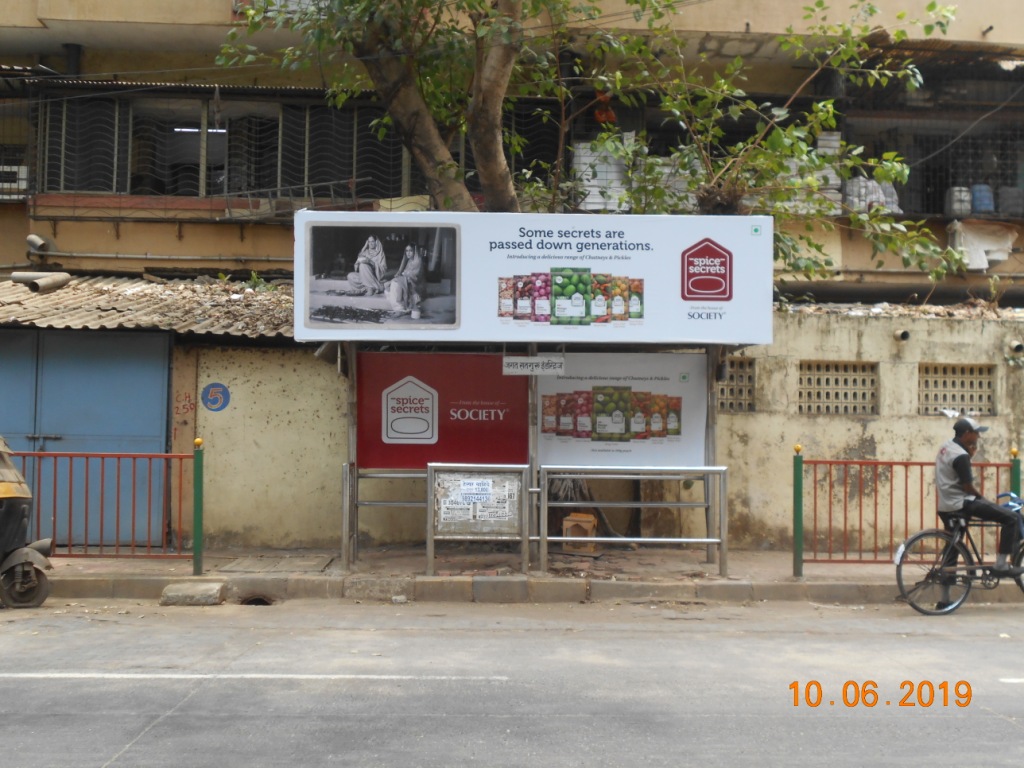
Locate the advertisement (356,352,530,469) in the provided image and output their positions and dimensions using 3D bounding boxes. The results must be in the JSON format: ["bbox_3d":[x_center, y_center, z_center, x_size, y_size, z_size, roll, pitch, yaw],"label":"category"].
[{"bbox_3d":[-0.726,0.281,12.220,1.832,1.229,0.070,1,-2,0],"label":"advertisement"}]

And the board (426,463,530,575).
[{"bbox_3d":[-0.331,1.334,11.400,1.018,1.107,0.070,1,-2,0],"label":"board"}]

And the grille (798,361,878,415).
[{"bbox_3d":[3.770,0.040,13.320,0.922,0.623,0.120,1,-2,-2],"label":"grille"}]

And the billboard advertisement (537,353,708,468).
[{"bbox_3d":[1.170,0.281,12.220,1.822,1.229,0.070,1,-2,0],"label":"billboard advertisement"}]

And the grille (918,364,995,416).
[{"bbox_3d":[5.170,0.076,13.420,0.899,0.611,0.120,1,-2,-2],"label":"grille"}]

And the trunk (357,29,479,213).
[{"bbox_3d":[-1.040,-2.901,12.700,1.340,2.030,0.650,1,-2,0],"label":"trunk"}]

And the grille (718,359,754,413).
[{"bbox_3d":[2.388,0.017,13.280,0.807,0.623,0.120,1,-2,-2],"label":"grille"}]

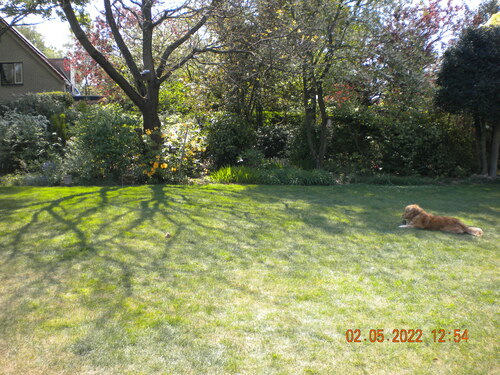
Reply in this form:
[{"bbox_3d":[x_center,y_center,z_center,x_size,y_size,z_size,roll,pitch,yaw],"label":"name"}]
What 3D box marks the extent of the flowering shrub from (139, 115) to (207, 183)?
[{"bbox_3d":[-2.380,-1.200,15.500,2.000,2.050,1.700,0,6,0],"label":"flowering shrub"}]

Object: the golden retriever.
[{"bbox_3d":[3.110,0.530,8.280,1.280,0.400,0.420,3,7,27],"label":"golden retriever"}]

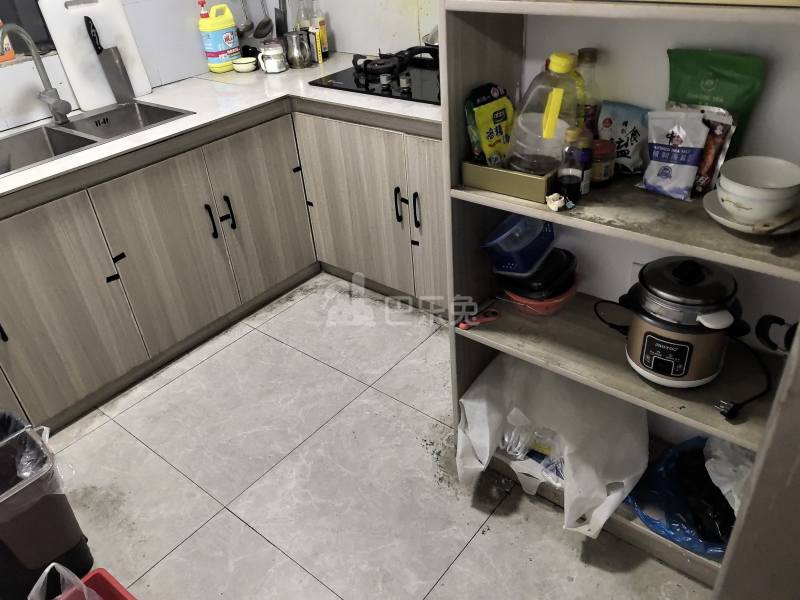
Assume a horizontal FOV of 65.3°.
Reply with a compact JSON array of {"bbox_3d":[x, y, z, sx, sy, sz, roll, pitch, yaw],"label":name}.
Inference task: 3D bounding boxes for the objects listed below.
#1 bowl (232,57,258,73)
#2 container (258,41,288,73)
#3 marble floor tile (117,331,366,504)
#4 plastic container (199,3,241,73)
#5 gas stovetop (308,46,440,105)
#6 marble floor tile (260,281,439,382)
[{"bbox_3d":[-0.660,-1.010,2.685,0.110,0.047,0.110,-4,33,2],"label":"bowl"},{"bbox_3d":[-0.536,-1.021,2.626,0.113,0.112,0.086,-10,33,-7],"label":"container"},{"bbox_3d":[-0.515,0.343,2.059,0.600,0.010,0.600,21,41,34],"label":"marble floor tile"},{"bbox_3d":[-0.773,-1.141,2.683,0.088,0.285,0.135,21,41,34],"label":"plastic container"},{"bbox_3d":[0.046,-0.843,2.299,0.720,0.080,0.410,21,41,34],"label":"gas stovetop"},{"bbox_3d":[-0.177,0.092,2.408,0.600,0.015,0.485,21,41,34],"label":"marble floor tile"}]

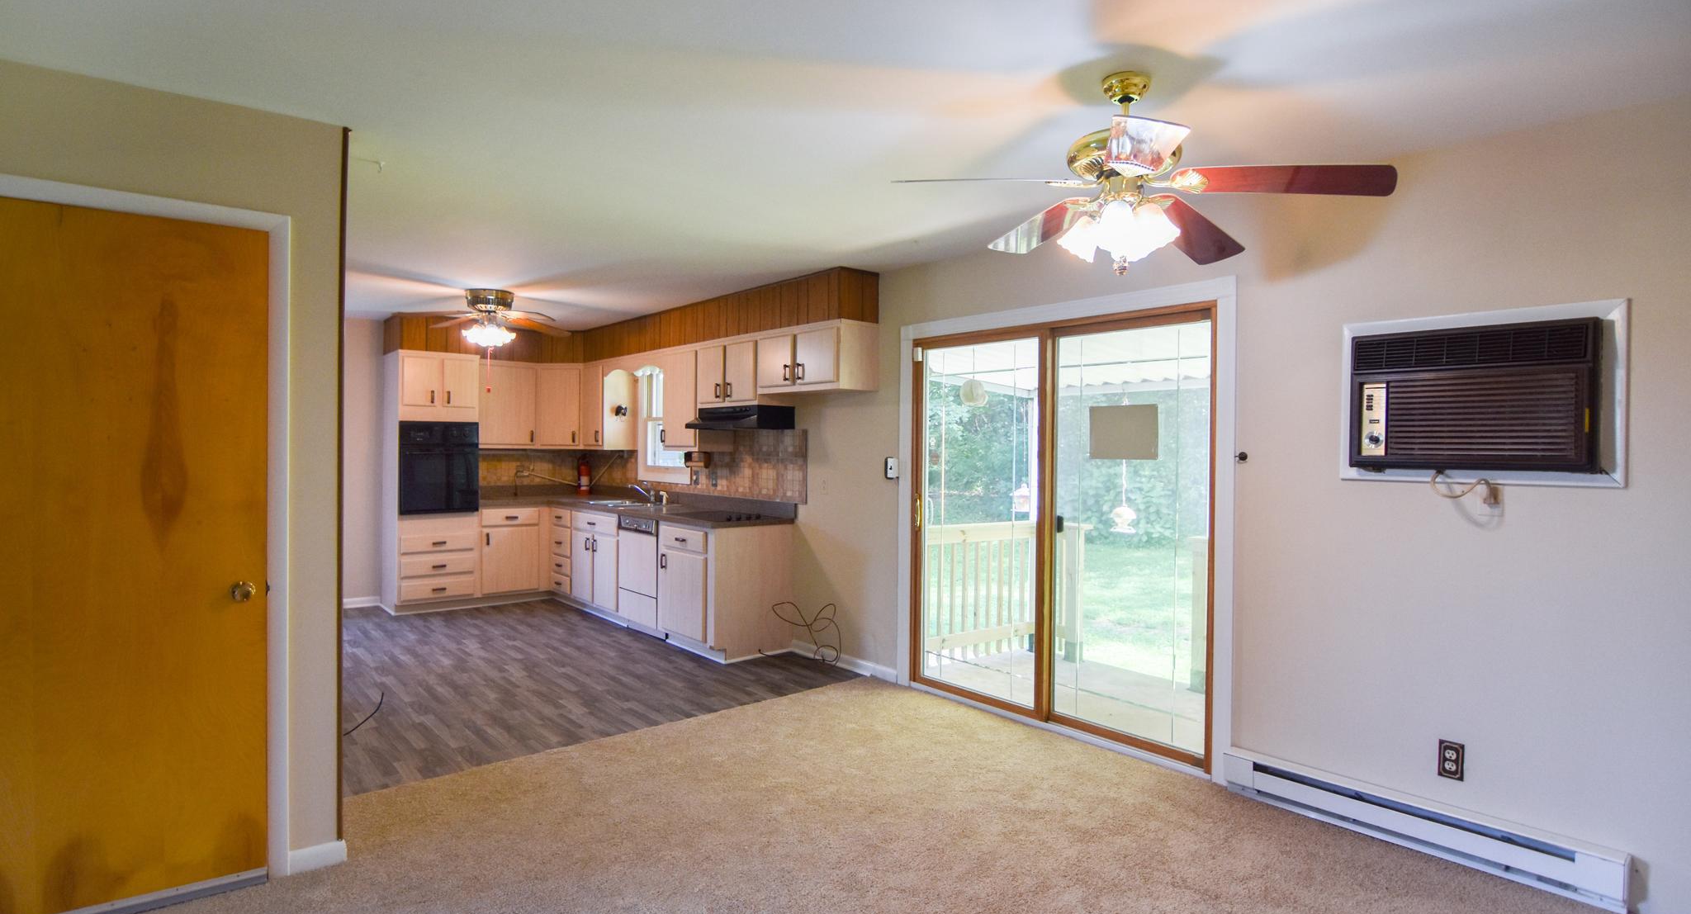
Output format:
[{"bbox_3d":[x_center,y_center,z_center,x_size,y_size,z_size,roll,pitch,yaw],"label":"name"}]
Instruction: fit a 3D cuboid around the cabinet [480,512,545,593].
[{"bbox_3d":[-3.140,0.824,6.887,0.523,0.760,0.590,0,1,-41],"label":"cabinet"}]

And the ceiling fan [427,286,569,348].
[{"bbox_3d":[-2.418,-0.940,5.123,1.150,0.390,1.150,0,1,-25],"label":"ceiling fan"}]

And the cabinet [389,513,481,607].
[{"bbox_3d":[-3.606,0.834,6.538,0.634,0.750,0.590,0,1,-41],"label":"cabinet"}]

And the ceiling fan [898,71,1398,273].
[{"bbox_3d":[0.790,-0.796,2.124,1.300,0.530,1.300,1,1,20],"label":"ceiling fan"}]

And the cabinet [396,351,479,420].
[{"bbox_3d":[-3.503,-0.569,6.394,0.590,0.570,0.550,0,1,-38],"label":"cabinet"}]

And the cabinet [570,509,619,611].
[{"bbox_3d":[-1.859,0.837,6.366,0.590,0.765,0.832,0,1,-44],"label":"cabinet"}]

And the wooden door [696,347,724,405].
[{"bbox_3d":[-0.949,-0.582,5.353,0.030,0.390,0.325,1,0,-42],"label":"wooden door"}]

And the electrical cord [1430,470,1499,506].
[{"bbox_3d":[2.172,0.111,2.631,0.085,0.115,0.177,0,1,-44],"label":"electrical cord"}]

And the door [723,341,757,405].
[{"bbox_3d":[-0.721,-0.582,5.198,0.022,0.407,0.349,0,1,-44],"label":"door"}]

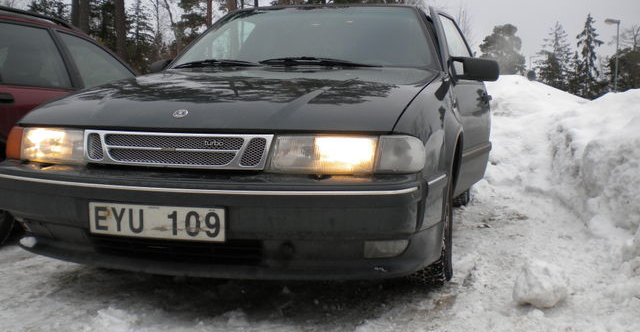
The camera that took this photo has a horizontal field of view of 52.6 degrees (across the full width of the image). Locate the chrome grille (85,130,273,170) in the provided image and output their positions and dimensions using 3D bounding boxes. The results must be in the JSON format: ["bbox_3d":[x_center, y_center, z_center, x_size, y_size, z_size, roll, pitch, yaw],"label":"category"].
[{"bbox_3d":[-0.500,-0.054,2.177,0.700,0.130,0.070,2,4,15],"label":"chrome grille"}]

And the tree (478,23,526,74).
[{"bbox_3d":[20.266,-9.990,72.404,5.400,11.540,5.200,0,4,0],"label":"tree"}]

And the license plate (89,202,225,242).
[{"bbox_3d":[-0.530,0.180,2.091,0.480,0.110,0.015,2,4,15],"label":"license plate"}]

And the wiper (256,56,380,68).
[{"bbox_3d":[0.004,-0.513,3.235,0.613,0.060,0.090,1,4,6],"label":"wiper"}]

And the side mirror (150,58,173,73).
[{"bbox_3d":[-0.929,-0.580,3.924,0.240,0.125,0.130,2,4,15],"label":"side mirror"}]

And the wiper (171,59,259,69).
[{"bbox_3d":[-0.560,-0.531,3.440,0.612,0.060,0.090,3,5,34],"label":"wiper"}]

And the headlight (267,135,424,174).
[{"bbox_3d":[0.100,-0.041,2.112,0.480,0.140,0.190,1,4,12],"label":"headlight"}]

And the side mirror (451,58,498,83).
[{"bbox_3d":[0.813,-0.507,3.394,0.250,0.125,0.130,2,4,23],"label":"side mirror"}]

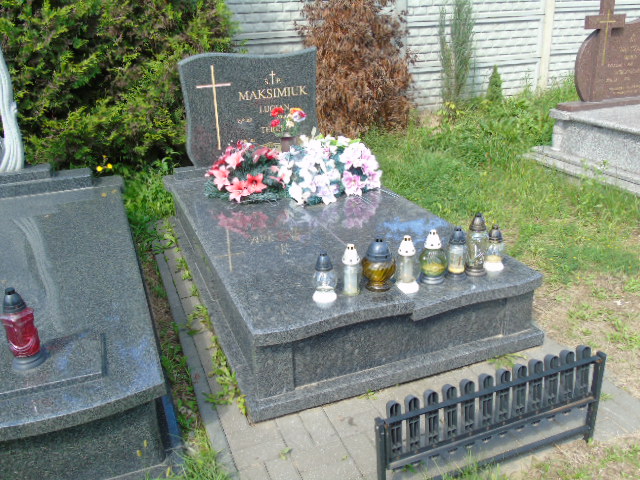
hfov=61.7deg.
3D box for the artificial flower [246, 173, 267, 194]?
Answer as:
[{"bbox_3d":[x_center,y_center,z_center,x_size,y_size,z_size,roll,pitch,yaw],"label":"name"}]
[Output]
[{"bbox_3d":[-0.418,-0.372,3.528,0.130,0.135,0.100,-3,22,-6],"label":"artificial flower"}]

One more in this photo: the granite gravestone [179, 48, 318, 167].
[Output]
[{"bbox_3d":[-0.515,-1.010,4.087,1.050,0.835,0.090,-9,23,-20],"label":"granite gravestone"}]

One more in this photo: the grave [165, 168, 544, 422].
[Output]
[{"bbox_3d":[-0.070,-0.012,3.278,1.420,0.410,2.500,-9,23,-21],"label":"grave"}]

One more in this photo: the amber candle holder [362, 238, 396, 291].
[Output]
[{"bbox_3d":[0.257,0.098,2.261,0.135,0.228,0.135,0,22,0],"label":"amber candle holder"}]

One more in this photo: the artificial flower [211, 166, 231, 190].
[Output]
[{"bbox_3d":[-0.654,-0.405,3.527,0.130,0.150,0.110,7,23,17],"label":"artificial flower"}]

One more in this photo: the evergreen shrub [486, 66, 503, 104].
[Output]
[{"bbox_3d":[2.098,-1.836,6.362,0.190,0.458,0.190,-9,23,-21],"label":"evergreen shrub"}]

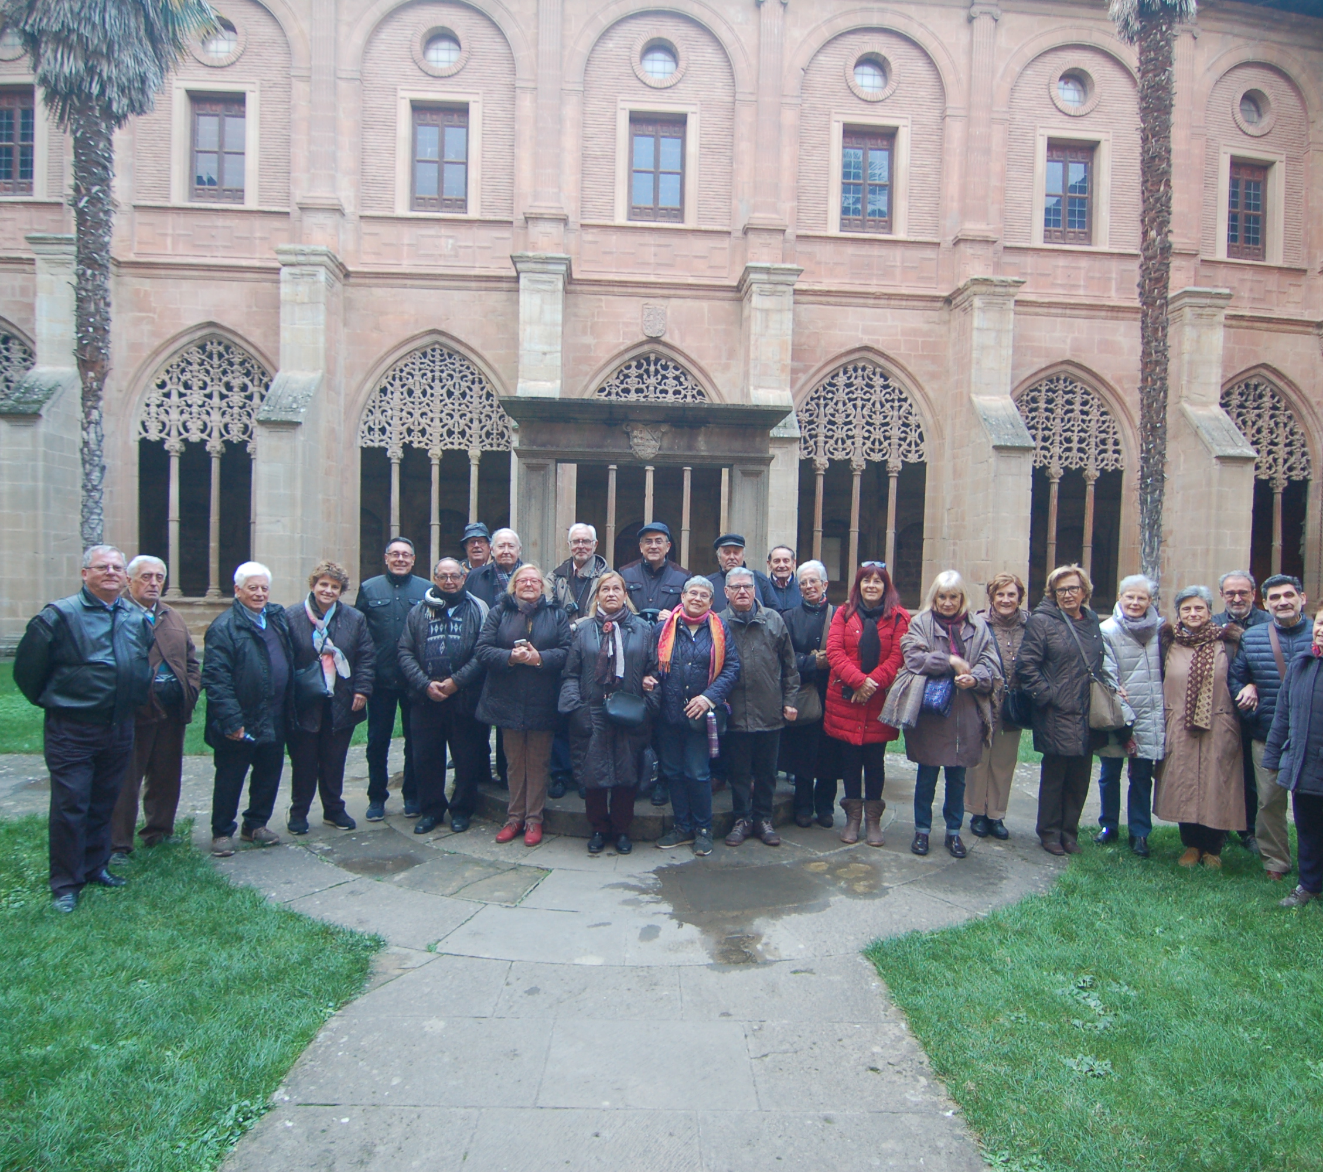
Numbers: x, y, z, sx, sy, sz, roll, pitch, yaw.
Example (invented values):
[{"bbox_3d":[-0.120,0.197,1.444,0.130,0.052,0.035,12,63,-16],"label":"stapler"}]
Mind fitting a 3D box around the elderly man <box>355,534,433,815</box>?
[{"bbox_3d":[-1.733,0.587,5.090,0.540,1.818,0.380,1,0,-18],"label":"elderly man"}]

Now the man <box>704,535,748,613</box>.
[{"bbox_3d":[0.516,0.502,5.376,0.540,1.722,0.360,1,0,9],"label":"man"}]

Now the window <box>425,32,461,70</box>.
[{"bbox_3d":[-3.928,-9.627,14.085,0.690,0.690,0.220,1,2,-4],"label":"window"}]

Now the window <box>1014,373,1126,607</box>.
[{"bbox_3d":[9.599,-2.227,18.989,3.250,5.902,0.400,1,0,-4],"label":"window"}]

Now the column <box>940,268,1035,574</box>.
[{"bbox_3d":[6.710,-2.300,15.870,1.050,7.750,1.950,1,0,-4],"label":"column"}]

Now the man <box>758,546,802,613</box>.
[{"bbox_3d":[0.844,0.530,5.356,0.500,1.630,0.330,1,2,6],"label":"man"}]

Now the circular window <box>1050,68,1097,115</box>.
[{"bbox_3d":[7.541,-9.049,14.297,0.960,0.955,0.250,1,1,-4],"label":"circular window"}]

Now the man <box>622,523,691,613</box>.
[{"bbox_3d":[-0.031,0.473,4.992,0.550,1.762,0.380,1,0,0],"label":"man"}]

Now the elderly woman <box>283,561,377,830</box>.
[{"bbox_3d":[-2.048,0.669,4.840,0.540,1.645,0.400,1,0,-14],"label":"elderly woman"}]

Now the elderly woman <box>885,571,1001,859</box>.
[{"bbox_3d":[1.670,0.733,4.663,0.600,1.646,0.400,1,1,14],"label":"elderly woman"}]

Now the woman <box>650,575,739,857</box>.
[{"bbox_3d":[0.189,0.737,4.570,0.540,1.602,0.420,1,0,0],"label":"woman"}]

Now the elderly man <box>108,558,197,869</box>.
[{"bbox_3d":[-2.891,0.649,4.446,0.500,1.641,0.360,0,1,-30],"label":"elderly man"}]

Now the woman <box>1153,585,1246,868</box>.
[{"bbox_3d":[3.092,0.797,4.500,0.490,1.595,0.380,1,1,31],"label":"woman"}]

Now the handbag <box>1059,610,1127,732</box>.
[{"bbox_3d":[2.527,0.496,4.580,0.360,0.700,0.220,1,2,-6],"label":"handbag"}]

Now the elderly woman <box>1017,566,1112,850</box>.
[{"bbox_3d":[2.386,0.722,4.683,0.500,1.680,0.350,1,2,-8],"label":"elderly woman"}]

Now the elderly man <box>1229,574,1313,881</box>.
[{"bbox_3d":[3.441,0.766,4.370,0.500,1.663,0.350,2,1,30],"label":"elderly man"}]

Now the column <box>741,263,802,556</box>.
[{"bbox_3d":[2.301,-2.672,17.055,1.080,8.364,2.186,1,0,-4],"label":"column"}]

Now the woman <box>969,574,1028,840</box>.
[{"bbox_3d":[2.170,0.745,4.993,0.520,1.648,0.360,1,0,17],"label":"woman"}]

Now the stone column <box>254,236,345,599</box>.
[{"bbox_3d":[-7.499,-2.872,16.416,1.080,8.364,2.186,1,0,-4],"label":"stone column"}]

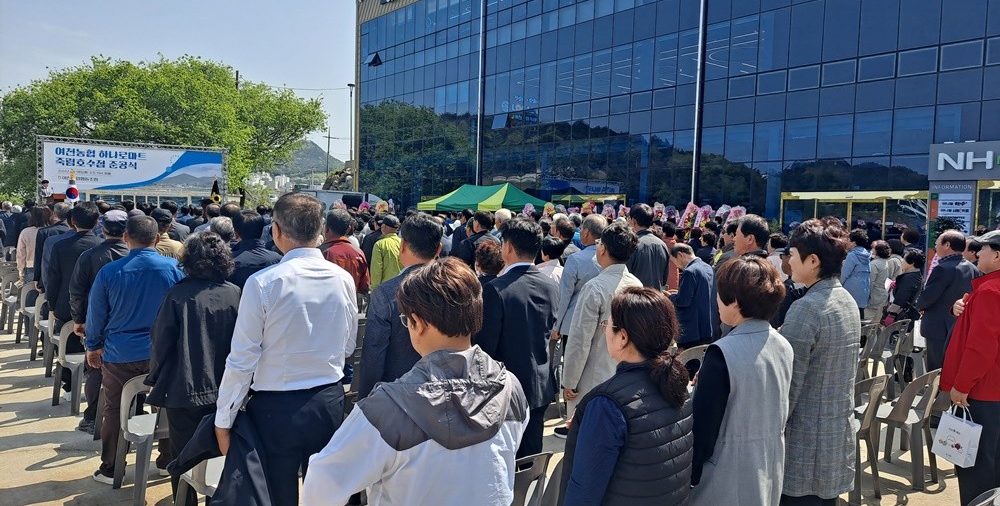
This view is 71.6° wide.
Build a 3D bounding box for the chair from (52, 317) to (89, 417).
[{"bbox_3d":[-3.415,0.891,5.747,0.450,0.780,0.520,-1,4,-38],"label":"chair"}]

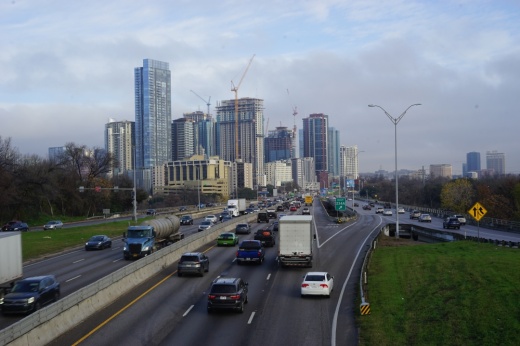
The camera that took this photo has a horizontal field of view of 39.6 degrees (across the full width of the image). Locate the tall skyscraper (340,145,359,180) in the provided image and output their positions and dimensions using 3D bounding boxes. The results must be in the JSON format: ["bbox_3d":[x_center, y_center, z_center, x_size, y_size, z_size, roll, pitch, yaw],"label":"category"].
[{"bbox_3d":[120.964,-6.720,970.000,15.000,60.480,25.000,-1,0,39],"label":"tall skyscraper"}]

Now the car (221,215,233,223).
[{"bbox_3d":[-6.434,8.992,142.000,1.820,1.460,4.600,-1,0,5],"label":"car"}]

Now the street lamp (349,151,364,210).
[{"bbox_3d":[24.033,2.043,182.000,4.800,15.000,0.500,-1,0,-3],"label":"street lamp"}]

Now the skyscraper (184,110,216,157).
[{"bbox_3d":[-98.102,-35.971,1180.000,46.000,129.170,34.000,-1,0,39],"label":"skyscraper"}]

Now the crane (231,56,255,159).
[{"bbox_3d":[-25.440,-75.572,1080.000,36.000,203.520,10.000,-1,0,0],"label":"crane"}]

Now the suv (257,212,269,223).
[{"bbox_3d":[0.800,8.140,132.300,1.880,1.820,4.400,-1,0,4],"label":"suv"}]

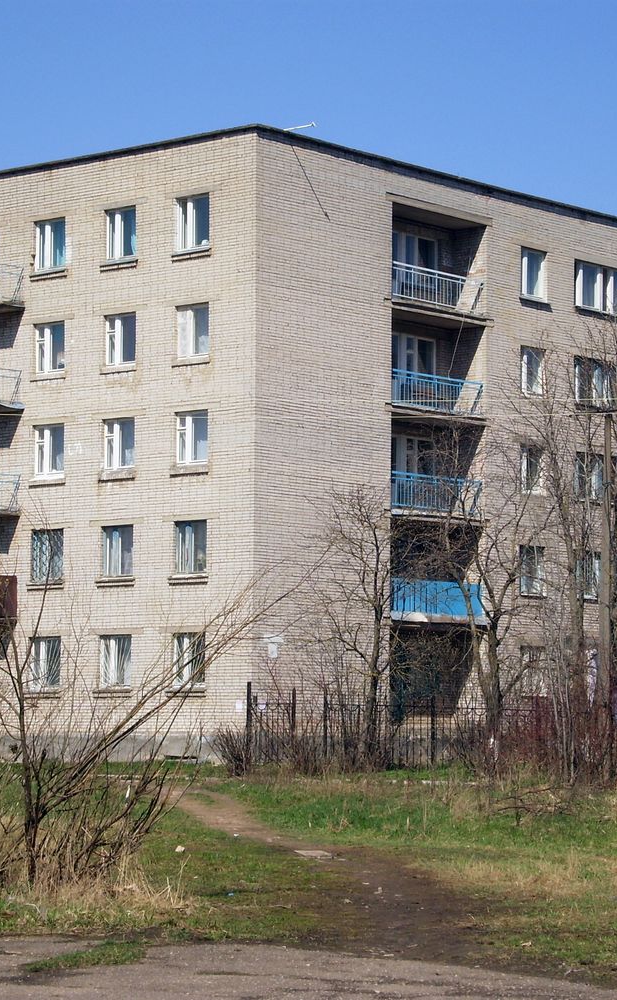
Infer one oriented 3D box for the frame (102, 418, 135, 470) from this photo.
[{"bbox_3d":[-4.912,-1.441,63.938,1.120,1.400,0.120,-4,-6,37],"label":"frame"}]

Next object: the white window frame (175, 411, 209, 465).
[{"bbox_3d":[-2.838,-1.511,61.121,1.078,1.363,0.150,-4,-7,35],"label":"white window frame"}]

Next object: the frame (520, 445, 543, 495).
[{"bbox_3d":[6.090,-0.818,67.651,0.130,1.370,1.120,-3,-5,40],"label":"frame"}]

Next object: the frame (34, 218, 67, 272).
[{"bbox_3d":[-6.681,-6.648,64.404,1.097,1.365,0.150,-4,-7,35],"label":"frame"}]

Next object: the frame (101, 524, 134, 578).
[{"bbox_3d":[-4.920,1.332,63.674,1.120,1.400,0.120,-4,-6,37],"label":"frame"}]

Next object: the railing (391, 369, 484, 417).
[{"bbox_3d":[3.366,-2.775,64.573,0.080,0.920,4.149,-3,-5,40],"label":"railing"}]

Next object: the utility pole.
[{"bbox_3d":[6.567,2.032,54.502,0.260,8.069,0.260,0,-6,0],"label":"utility pole"}]

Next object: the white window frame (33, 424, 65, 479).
[{"bbox_3d":[-6.663,-1.256,63.850,1.106,1.382,0.150,-4,-7,35],"label":"white window frame"}]

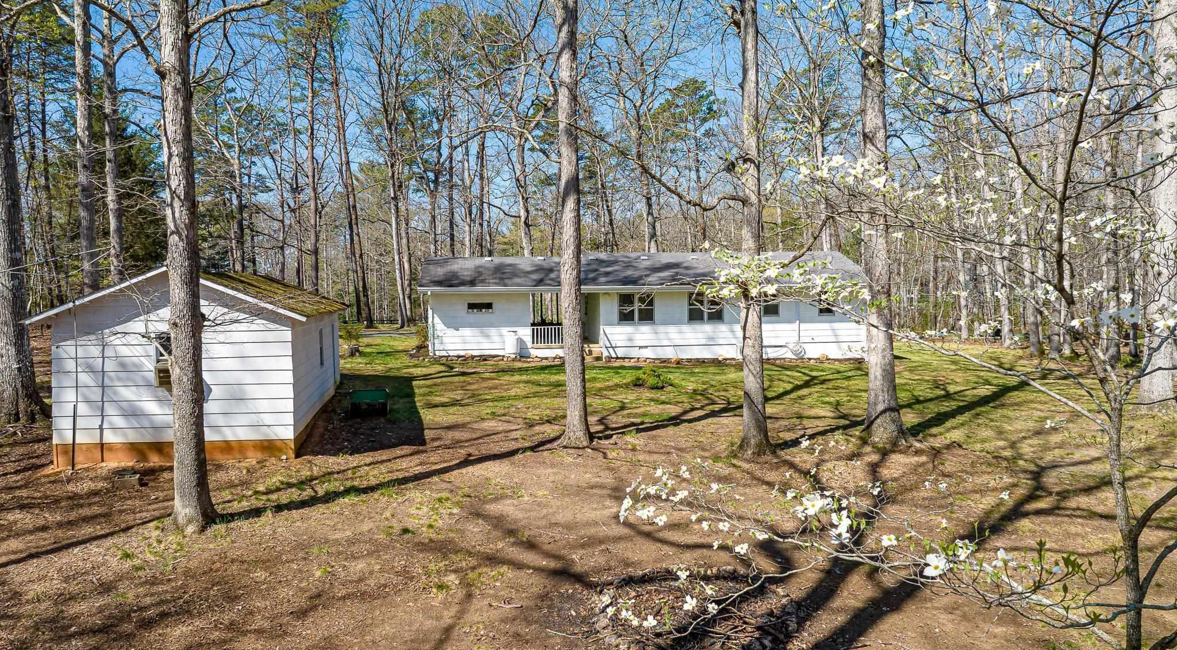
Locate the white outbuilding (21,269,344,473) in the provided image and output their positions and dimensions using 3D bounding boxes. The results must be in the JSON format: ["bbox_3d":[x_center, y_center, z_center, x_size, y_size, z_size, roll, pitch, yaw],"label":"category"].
[{"bbox_3d":[-9.804,0.715,22.078,5.527,4.295,9.773,0,3,-11],"label":"white outbuilding"}]

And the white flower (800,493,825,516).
[{"bbox_3d":[0.908,0.727,3.300,0.090,0.085,0.050,1,3,16],"label":"white flower"}]

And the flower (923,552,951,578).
[{"bbox_3d":[1.238,0.855,2.900,0.090,0.082,0.050,1,3,23],"label":"flower"}]

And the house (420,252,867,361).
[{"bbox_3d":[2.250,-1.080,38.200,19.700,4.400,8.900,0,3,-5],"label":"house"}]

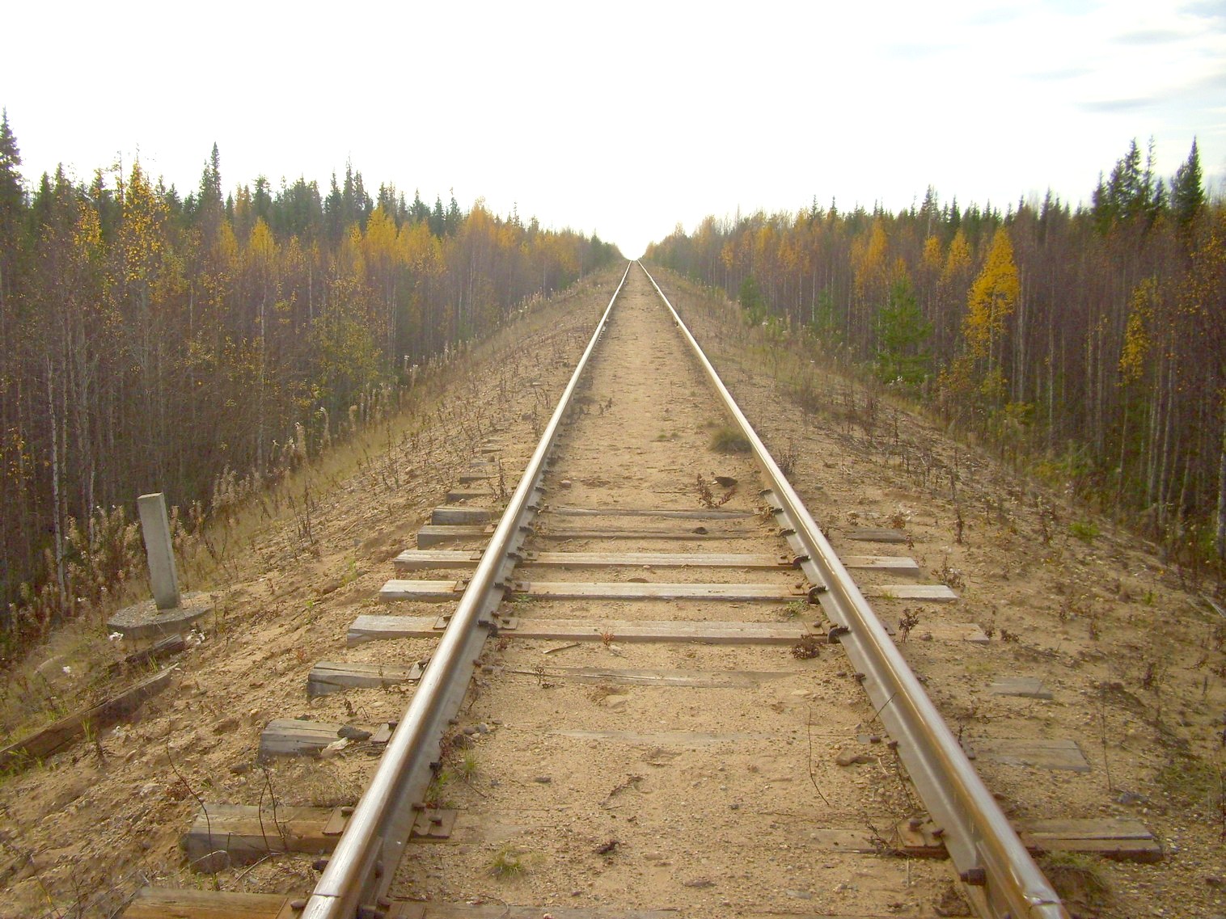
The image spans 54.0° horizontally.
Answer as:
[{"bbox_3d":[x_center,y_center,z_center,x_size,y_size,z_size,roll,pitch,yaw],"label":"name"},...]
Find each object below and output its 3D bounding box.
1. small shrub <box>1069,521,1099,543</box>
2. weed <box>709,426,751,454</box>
[{"bbox_3d":[3.233,0.496,8.247,0.175,0.130,0.160,1,10,1],"label":"small shrub"},{"bbox_3d":[0.911,-0.155,9.281,0.310,0.195,0.270,1,10,1],"label":"weed"}]

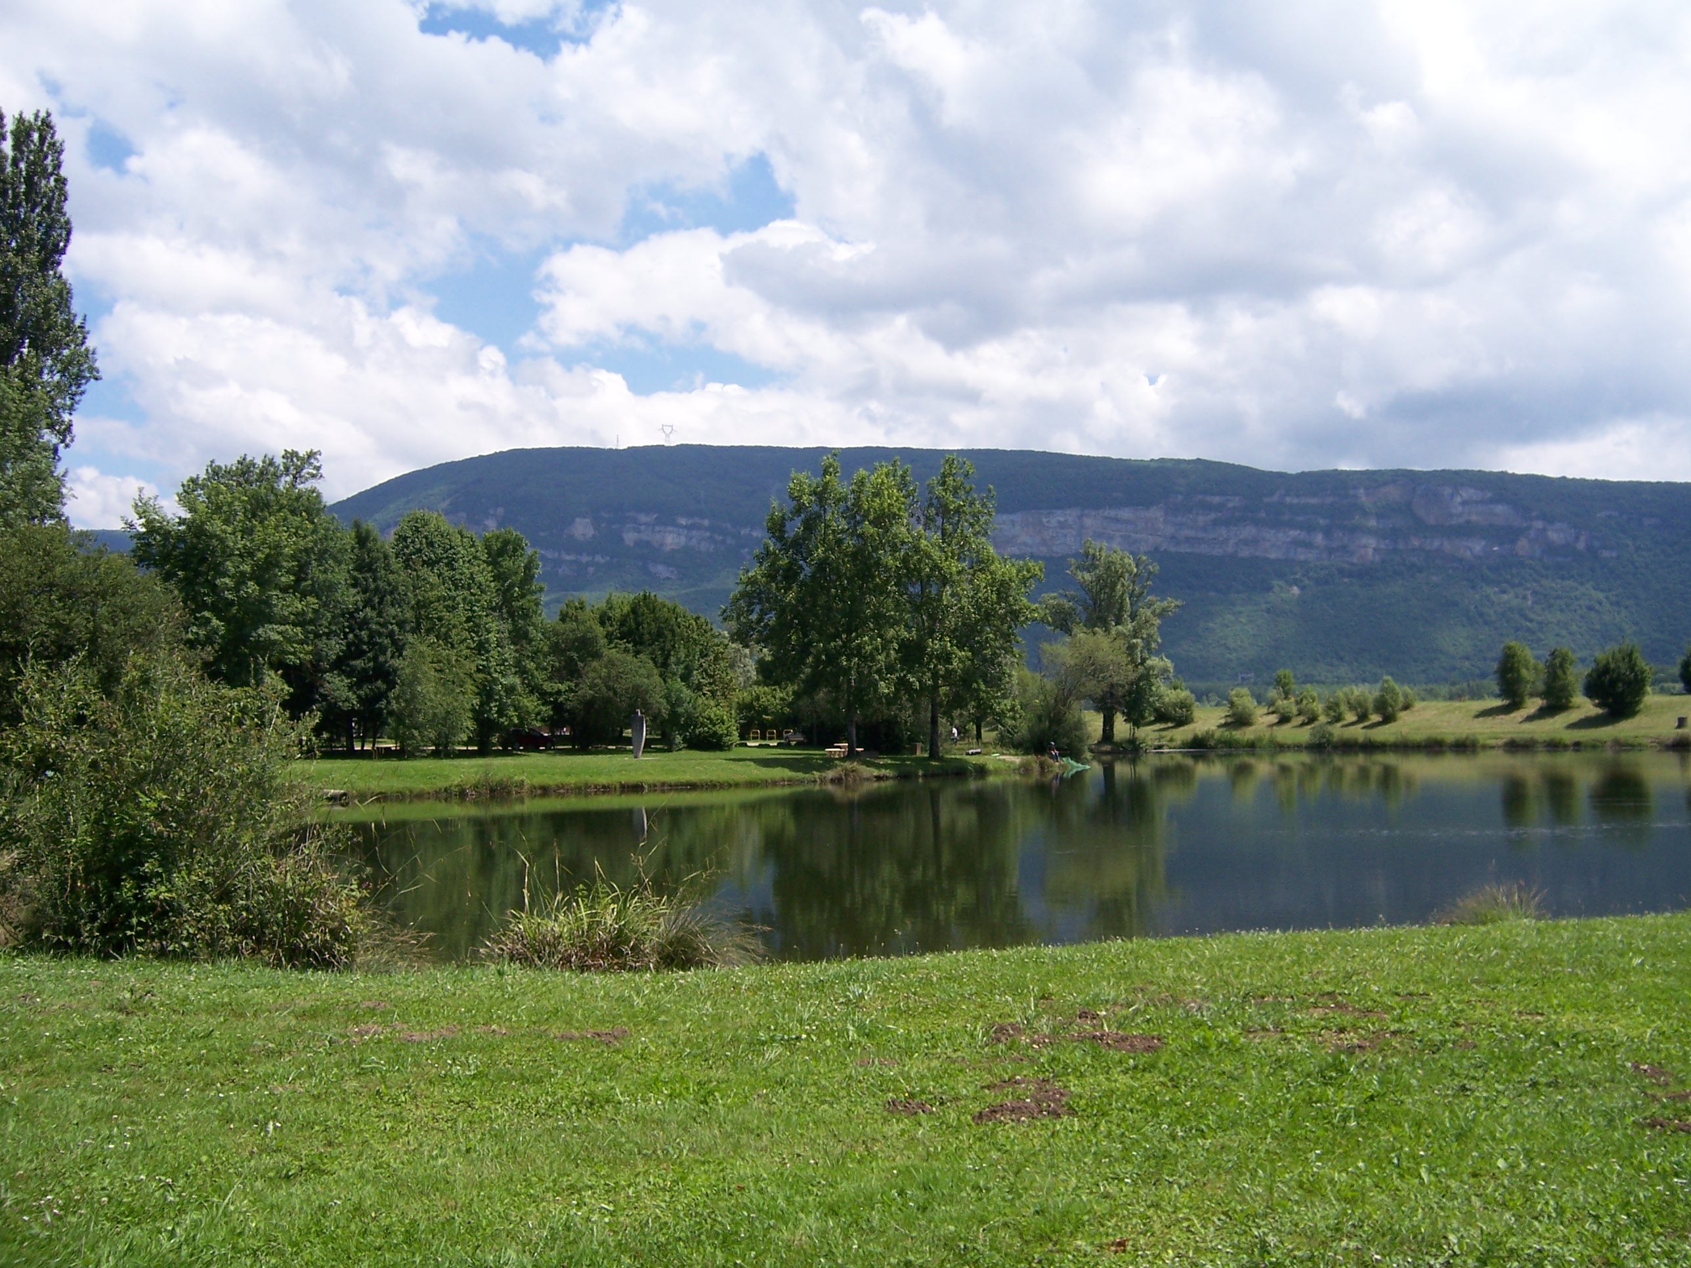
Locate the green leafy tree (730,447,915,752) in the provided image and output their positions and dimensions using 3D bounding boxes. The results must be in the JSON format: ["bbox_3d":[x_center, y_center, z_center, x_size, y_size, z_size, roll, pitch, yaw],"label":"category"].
[{"bbox_3d":[-1.440,-1.710,90.450,10.330,17.090,9.810,0,-3,0],"label":"green leafy tree"}]

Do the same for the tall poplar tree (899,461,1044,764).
[{"bbox_3d":[7.280,-1.650,93.460,7.930,17.580,7.930,0,-3,0],"label":"tall poplar tree"}]

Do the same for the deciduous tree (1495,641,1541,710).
[{"bbox_3d":[84.510,5.200,203.230,5.270,8.740,5.270,0,-3,0],"label":"deciduous tree"}]

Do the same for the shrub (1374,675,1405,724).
[{"bbox_3d":[65.760,7.990,195.150,3.340,5.590,3.340,0,-3,0],"label":"shrub"}]

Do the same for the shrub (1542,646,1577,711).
[{"bbox_3d":[89.030,5.600,201.210,4.380,8.080,4.380,0,-3,0],"label":"shrub"}]

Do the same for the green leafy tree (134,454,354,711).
[{"bbox_3d":[-35.660,-1.920,95.470,12.330,17.960,11.720,0,-3,0],"label":"green leafy tree"}]

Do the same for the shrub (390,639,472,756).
[{"bbox_3d":[-23.120,3.500,90.180,4.580,6.650,4.350,0,-3,0],"label":"shrub"}]

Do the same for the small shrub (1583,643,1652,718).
[{"bbox_3d":[93.890,5.700,196.250,7.850,9.330,7.850,0,-3,0],"label":"small shrub"}]

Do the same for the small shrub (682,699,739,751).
[{"bbox_3d":[-8.860,6.030,107.090,3.770,3.370,3.580,0,-3,0],"label":"small shrub"}]

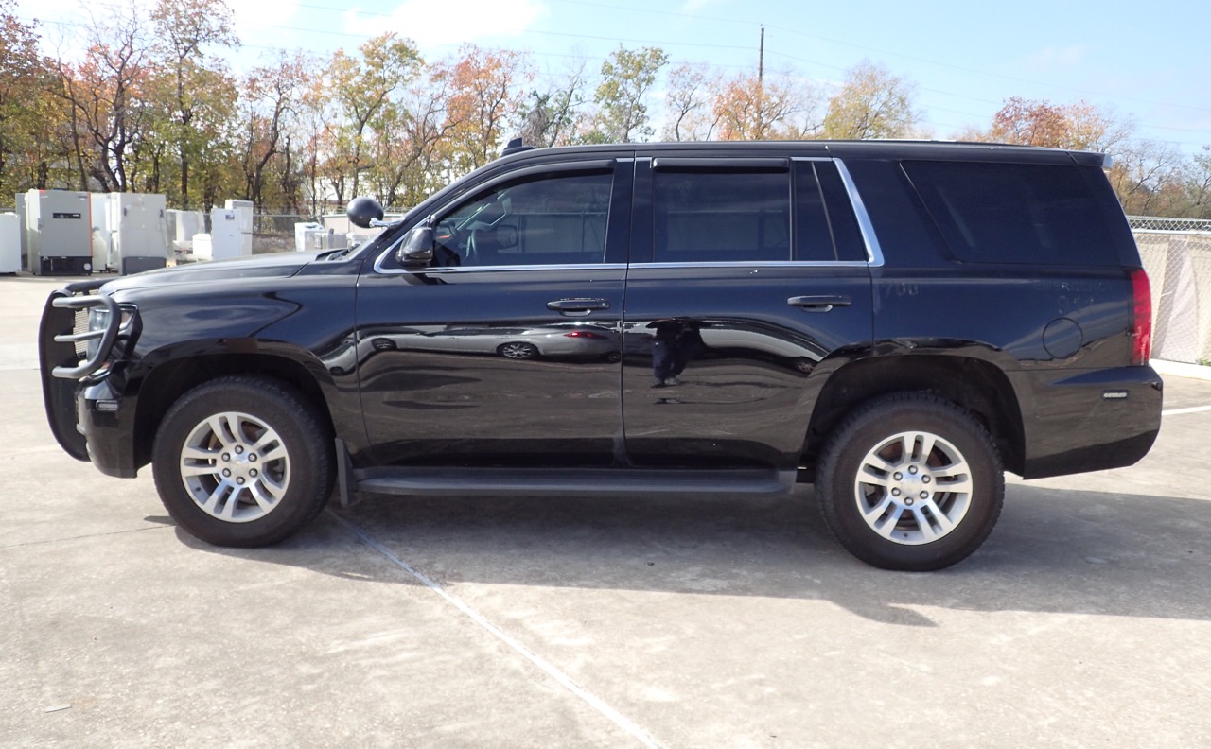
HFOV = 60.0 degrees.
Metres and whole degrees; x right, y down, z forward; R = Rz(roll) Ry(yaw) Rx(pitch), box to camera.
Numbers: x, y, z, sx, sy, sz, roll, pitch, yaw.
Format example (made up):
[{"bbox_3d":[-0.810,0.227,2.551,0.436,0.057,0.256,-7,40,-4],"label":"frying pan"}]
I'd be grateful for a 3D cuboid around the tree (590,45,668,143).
[{"bbox_3d":[0.959,-9.460,46.629,3.800,9.900,3.800,2,7,3],"label":"tree"}]

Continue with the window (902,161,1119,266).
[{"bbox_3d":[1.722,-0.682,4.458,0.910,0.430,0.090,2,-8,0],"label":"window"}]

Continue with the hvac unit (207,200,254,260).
[{"bbox_3d":[-9.292,-3.386,26.133,0.980,1.920,0.820,1,8,-3],"label":"hvac unit"}]

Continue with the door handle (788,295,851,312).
[{"bbox_3d":[0.895,-0.294,4.385,0.265,0.065,0.055,2,8,3],"label":"door handle"}]

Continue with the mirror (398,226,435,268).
[{"bbox_3d":[-0.793,-0.536,4.408,0.145,0.175,0.240,2,8,3],"label":"mirror"}]

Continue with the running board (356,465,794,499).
[{"bbox_3d":[-0.139,0.475,4.584,1.900,0.090,0.200,0,7,3],"label":"running board"}]

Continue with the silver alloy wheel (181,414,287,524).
[{"bbox_3d":[-1.621,0.398,4.699,0.495,0.495,0.200,2,8,3],"label":"silver alloy wheel"}]

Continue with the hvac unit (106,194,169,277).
[{"bbox_3d":[-11.554,-3.442,25.908,1.040,1.970,0.880,-4,9,-37],"label":"hvac unit"}]

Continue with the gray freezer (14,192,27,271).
[{"bbox_3d":[-15.068,-3.766,27.846,0.950,1.970,0.880,-4,9,-34],"label":"gray freezer"}]

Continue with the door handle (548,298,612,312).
[{"bbox_3d":[-0.110,-0.294,4.434,0.268,0.063,0.055,2,8,3],"label":"door handle"}]

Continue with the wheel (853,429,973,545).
[{"bbox_3d":[1.318,0.473,4.572,0.490,0.490,0.210,2,7,3],"label":"wheel"}]

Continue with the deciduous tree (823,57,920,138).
[{"bbox_3d":[12.496,-9.880,50.654,4.900,10.300,4.900,2,7,3],"label":"deciduous tree"}]

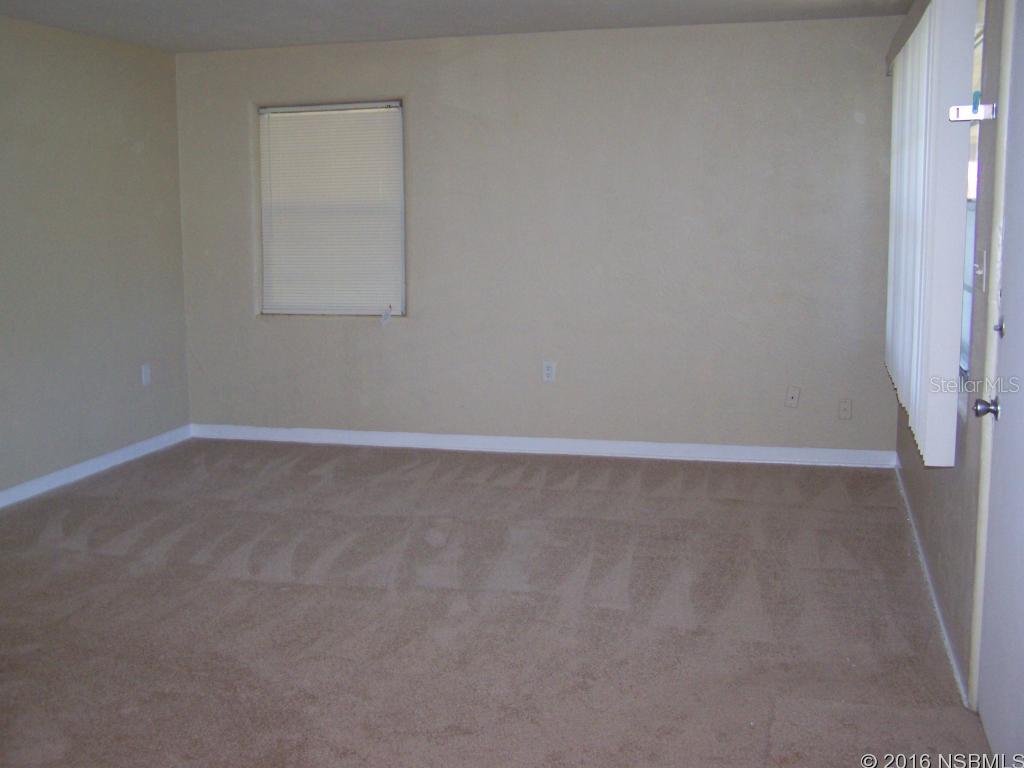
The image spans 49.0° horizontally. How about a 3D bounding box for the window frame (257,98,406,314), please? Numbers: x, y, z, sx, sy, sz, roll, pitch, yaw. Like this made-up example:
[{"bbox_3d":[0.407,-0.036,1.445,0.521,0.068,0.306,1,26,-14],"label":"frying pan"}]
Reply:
[{"bbox_3d":[-1.082,-1.040,6.760,0.951,1.259,0.100,2,9,15],"label":"window frame"}]

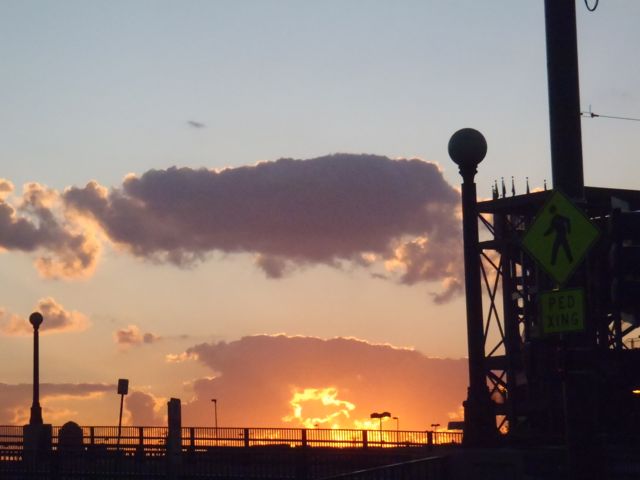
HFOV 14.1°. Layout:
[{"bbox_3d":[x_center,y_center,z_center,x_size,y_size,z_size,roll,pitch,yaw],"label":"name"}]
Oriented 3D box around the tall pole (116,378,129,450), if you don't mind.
[{"bbox_3d":[-6.365,5.660,83.000,0.340,2.500,0.090,5,-5,0],"label":"tall pole"}]

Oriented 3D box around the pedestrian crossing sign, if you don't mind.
[{"bbox_3d":[2.676,-0.023,28.800,1.040,1.040,0.030,-5,-6,37],"label":"pedestrian crossing sign"}]

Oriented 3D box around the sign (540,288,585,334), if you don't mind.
[{"bbox_3d":[2.697,0.792,28.750,0.610,0.465,0.030,-5,-6,37],"label":"sign"}]

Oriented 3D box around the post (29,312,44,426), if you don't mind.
[{"bbox_3d":[-9.110,4.136,83.000,0.410,3.600,0.410,-2,-5,0],"label":"post"}]

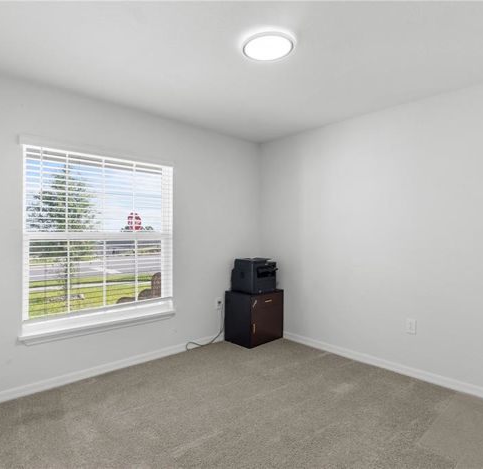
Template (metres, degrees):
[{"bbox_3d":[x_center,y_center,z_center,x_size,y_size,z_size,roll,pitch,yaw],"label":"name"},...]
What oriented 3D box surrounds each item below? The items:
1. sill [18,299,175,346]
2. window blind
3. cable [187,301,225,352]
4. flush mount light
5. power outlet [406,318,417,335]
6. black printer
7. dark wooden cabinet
[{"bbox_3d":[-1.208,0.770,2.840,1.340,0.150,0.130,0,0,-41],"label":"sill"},{"bbox_3d":[-1.206,-0.025,2.842,1.290,1.390,0.065,0,0,-41],"label":"window blind"},{"bbox_3d":[-0.388,1.025,3.488,0.480,0.450,0.070,0,0,-41],"label":"cable"},{"bbox_3d":[0.169,-1.172,1.957,0.320,0.040,0.320,0,0,0],"label":"flush mount light"},{"bbox_3d":[1.507,0.819,2.779,0.012,0.127,0.082,0,0,-43],"label":"power outlet"},{"bbox_3d":[0.155,0.497,3.792,0.390,0.350,0.380,0,0,-41],"label":"black printer"},{"bbox_3d":[0.165,0.963,3.764,0.555,0.580,0.415,0,0,-41],"label":"dark wooden cabinet"}]

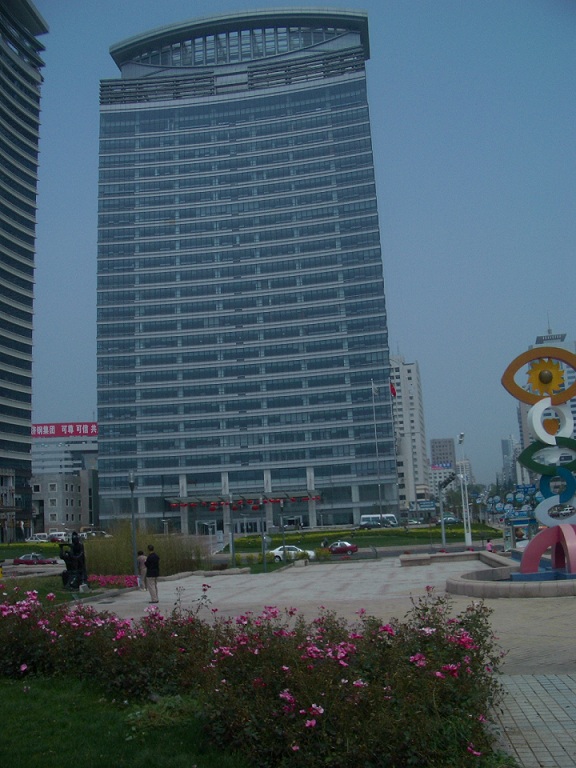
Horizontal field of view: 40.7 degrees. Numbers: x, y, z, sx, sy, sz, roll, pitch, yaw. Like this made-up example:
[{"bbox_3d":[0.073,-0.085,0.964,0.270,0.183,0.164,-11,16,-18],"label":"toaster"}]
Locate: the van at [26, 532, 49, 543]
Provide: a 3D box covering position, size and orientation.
[{"bbox_3d":[-48.583,29.981,150.000,4.450,1.440,1.720,-4,-11,5],"label":"van"}]

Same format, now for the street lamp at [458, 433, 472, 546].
[{"bbox_3d":[20.743,12.422,91.000,0.850,13.100,0.850,1,-12,-17],"label":"street lamp"}]

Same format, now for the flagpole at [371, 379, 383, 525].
[{"bbox_3d":[14.869,11.380,129.000,0.300,24.200,0.300,-3,-11,0],"label":"flagpole"}]

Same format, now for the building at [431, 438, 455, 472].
[{"bbox_3d":[138.622,75.976,690.000,21.000,56.000,18.000,-6,-12,17],"label":"building"}]

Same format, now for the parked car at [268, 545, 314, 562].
[{"bbox_3d":[0.343,15.343,70.000,4.450,1.460,1.730,-2,-11,-5],"label":"parked car"}]

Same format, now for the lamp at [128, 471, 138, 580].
[{"bbox_3d":[-6.441,5.943,32.500,0.320,4.650,0.320,-3,-11,0],"label":"lamp"}]

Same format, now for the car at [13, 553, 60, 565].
[{"bbox_3d":[-25.963,18.287,80.000,4.450,1.430,1.700,-5,-12,11],"label":"car"}]

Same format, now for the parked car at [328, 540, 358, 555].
[{"bbox_3d":[5.357,16.979,80.000,4.300,1.420,1.680,-5,-12,11],"label":"parked car"}]

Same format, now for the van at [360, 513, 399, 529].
[{"bbox_3d":[16.055,24.224,137.000,6.200,2.500,2.050,-8,-13,26],"label":"van"}]

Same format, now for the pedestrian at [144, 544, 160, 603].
[{"bbox_3d":[-4.005,5.637,23.000,0.480,1.710,0.340,4,-13,-30],"label":"pedestrian"}]

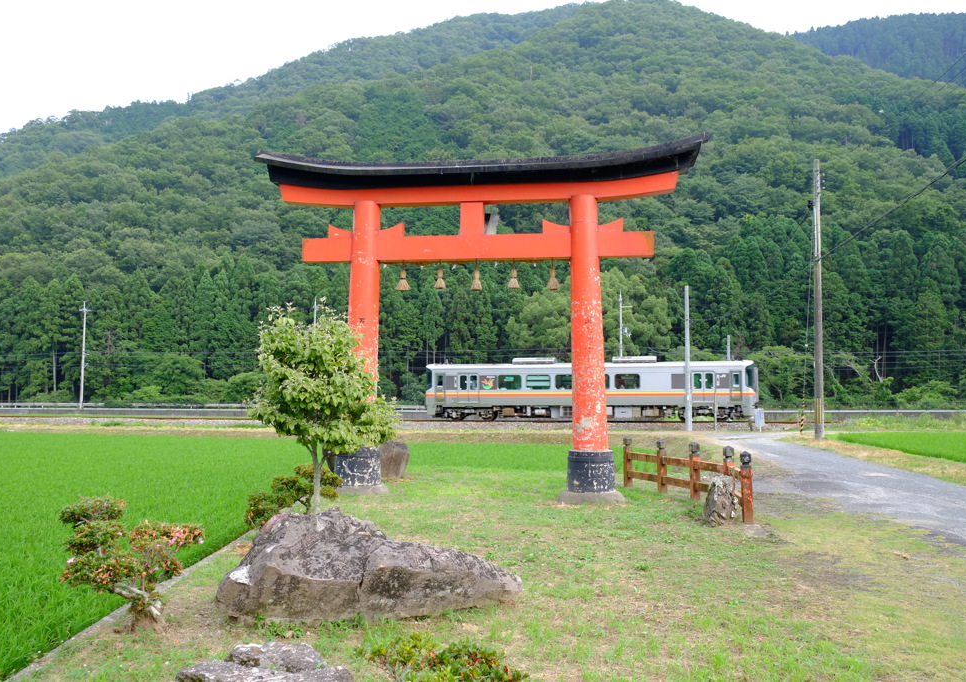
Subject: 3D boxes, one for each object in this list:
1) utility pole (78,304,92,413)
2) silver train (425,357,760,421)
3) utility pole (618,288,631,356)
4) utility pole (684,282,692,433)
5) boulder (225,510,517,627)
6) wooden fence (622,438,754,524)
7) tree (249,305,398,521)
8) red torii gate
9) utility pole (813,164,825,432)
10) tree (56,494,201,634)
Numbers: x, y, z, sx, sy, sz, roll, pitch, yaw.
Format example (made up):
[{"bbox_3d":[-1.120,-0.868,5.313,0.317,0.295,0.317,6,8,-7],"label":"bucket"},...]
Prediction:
[{"bbox_3d":[-35.400,1.266,68.106,1.100,9.600,0.400,0,-4,-6],"label":"utility pole"},{"bbox_3d":[6.437,3.079,48.368,20.300,3.920,2.880,-1,-5,10],"label":"silver train"},{"bbox_3d":[10.850,0.648,60.130,1.000,9.400,0.400,-1,-4,9],"label":"utility pole"},{"bbox_3d":[11.550,0.945,43.256,0.330,8.150,0.330,-1,-5,14],"label":"utility pole"},{"bbox_3d":[-0.950,1.742,6.304,2.350,0.700,1.150,1,-5,-16],"label":"boulder"},{"bbox_3d":[3.250,2.069,12.076,0.450,0.940,4.350,1,-5,-11],"label":"wooden fence"},{"bbox_3d":[-1.940,0.934,9.205,1.800,2.760,1.700,1,-5,-11],"label":"tree"},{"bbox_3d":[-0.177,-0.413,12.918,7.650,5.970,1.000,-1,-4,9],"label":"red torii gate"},{"bbox_3d":[13.720,-1.769,31.531,0.420,11.600,0.420,-2,-5,20],"label":"utility pole"},{"bbox_3d":[-2.420,1.542,5.397,1.000,0.940,0.780,1,-5,-17],"label":"tree"}]

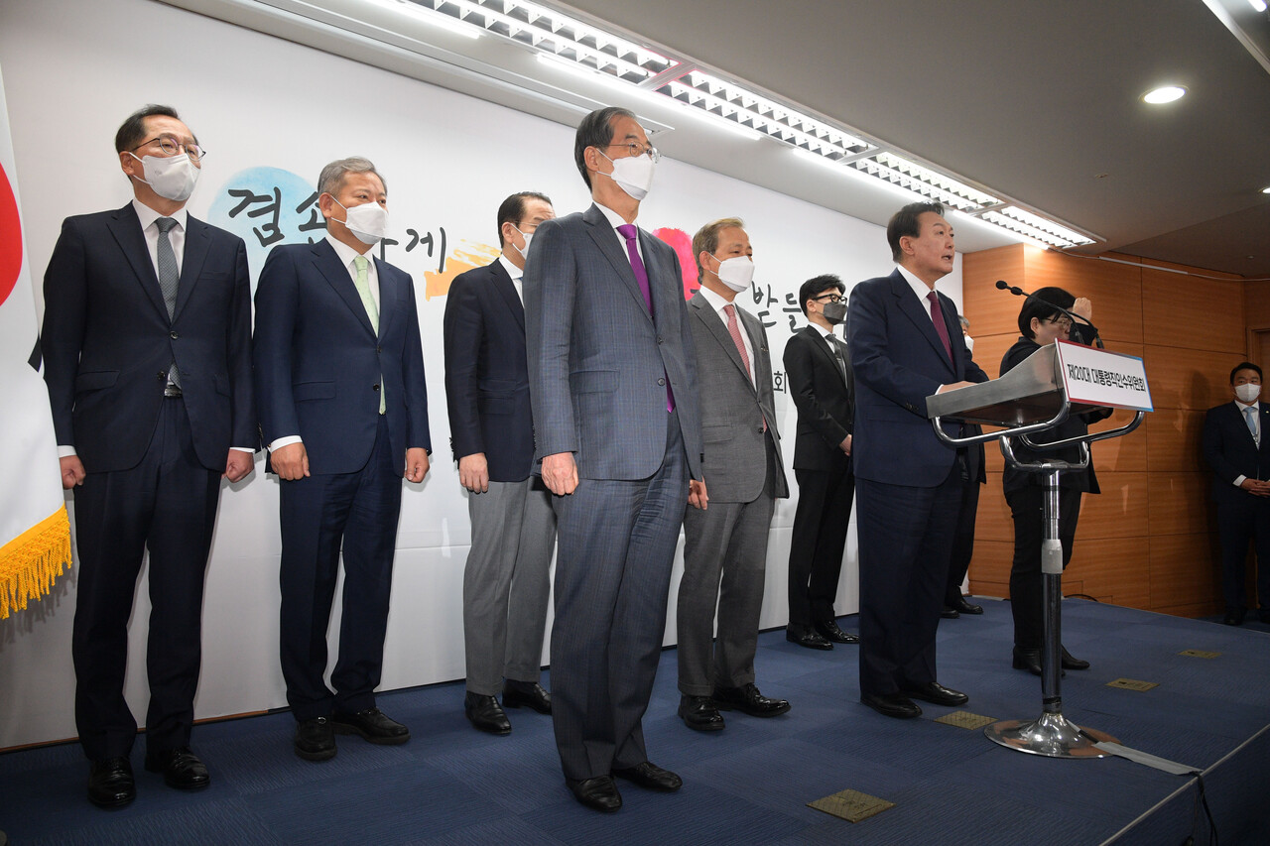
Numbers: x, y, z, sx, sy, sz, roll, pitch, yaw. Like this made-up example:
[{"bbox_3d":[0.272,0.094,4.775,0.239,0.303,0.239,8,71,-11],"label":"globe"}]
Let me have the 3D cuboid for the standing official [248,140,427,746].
[{"bbox_3d":[-0.871,0.070,2.559,0.539,1.779,0.353,4,-5,-44],"label":"standing official"}]

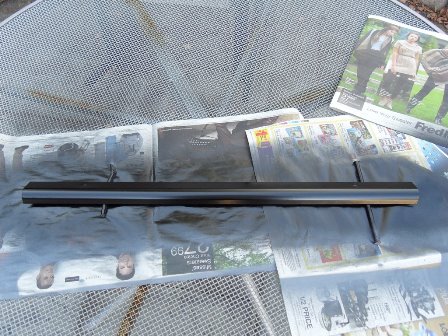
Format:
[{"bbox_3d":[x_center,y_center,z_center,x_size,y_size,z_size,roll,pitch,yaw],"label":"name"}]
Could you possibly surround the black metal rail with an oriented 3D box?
[{"bbox_3d":[-0.005,0.037,0.569,0.612,0.018,0.038,0,62,1],"label":"black metal rail"}]

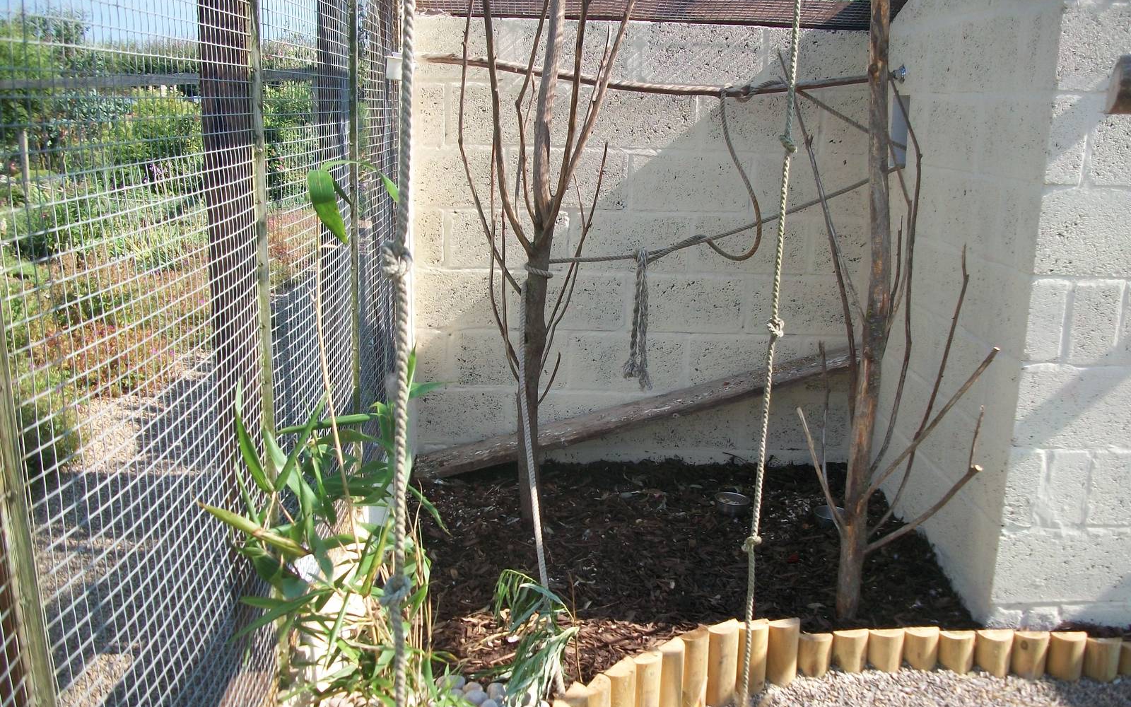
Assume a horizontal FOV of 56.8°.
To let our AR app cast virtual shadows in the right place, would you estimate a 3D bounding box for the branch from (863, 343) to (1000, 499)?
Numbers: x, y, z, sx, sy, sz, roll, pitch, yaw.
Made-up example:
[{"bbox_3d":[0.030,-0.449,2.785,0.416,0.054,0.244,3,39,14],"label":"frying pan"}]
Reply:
[{"bbox_3d":[0.952,0.190,2.727,0.283,0.444,0.080,1,13,-2],"label":"branch"}]

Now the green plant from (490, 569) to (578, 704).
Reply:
[{"bbox_3d":[-0.077,0.657,2.499,0.211,0.266,0.190,1,13,-2],"label":"green plant"}]

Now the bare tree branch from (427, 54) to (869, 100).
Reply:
[{"bbox_3d":[0.299,-0.922,3.562,1.564,0.162,0.070,1,13,-2],"label":"bare tree branch"}]

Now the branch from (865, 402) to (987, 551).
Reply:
[{"bbox_3d":[0.954,0.337,2.757,0.274,0.442,0.090,1,13,-2],"label":"branch"}]

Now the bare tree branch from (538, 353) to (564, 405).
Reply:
[{"bbox_3d":[-0.049,0.079,3.359,0.080,0.171,0.050,1,13,-2],"label":"bare tree branch"}]

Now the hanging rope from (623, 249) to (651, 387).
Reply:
[{"bbox_3d":[0.241,-0.108,3.415,0.098,0.471,0.055,1,13,-2],"label":"hanging rope"}]

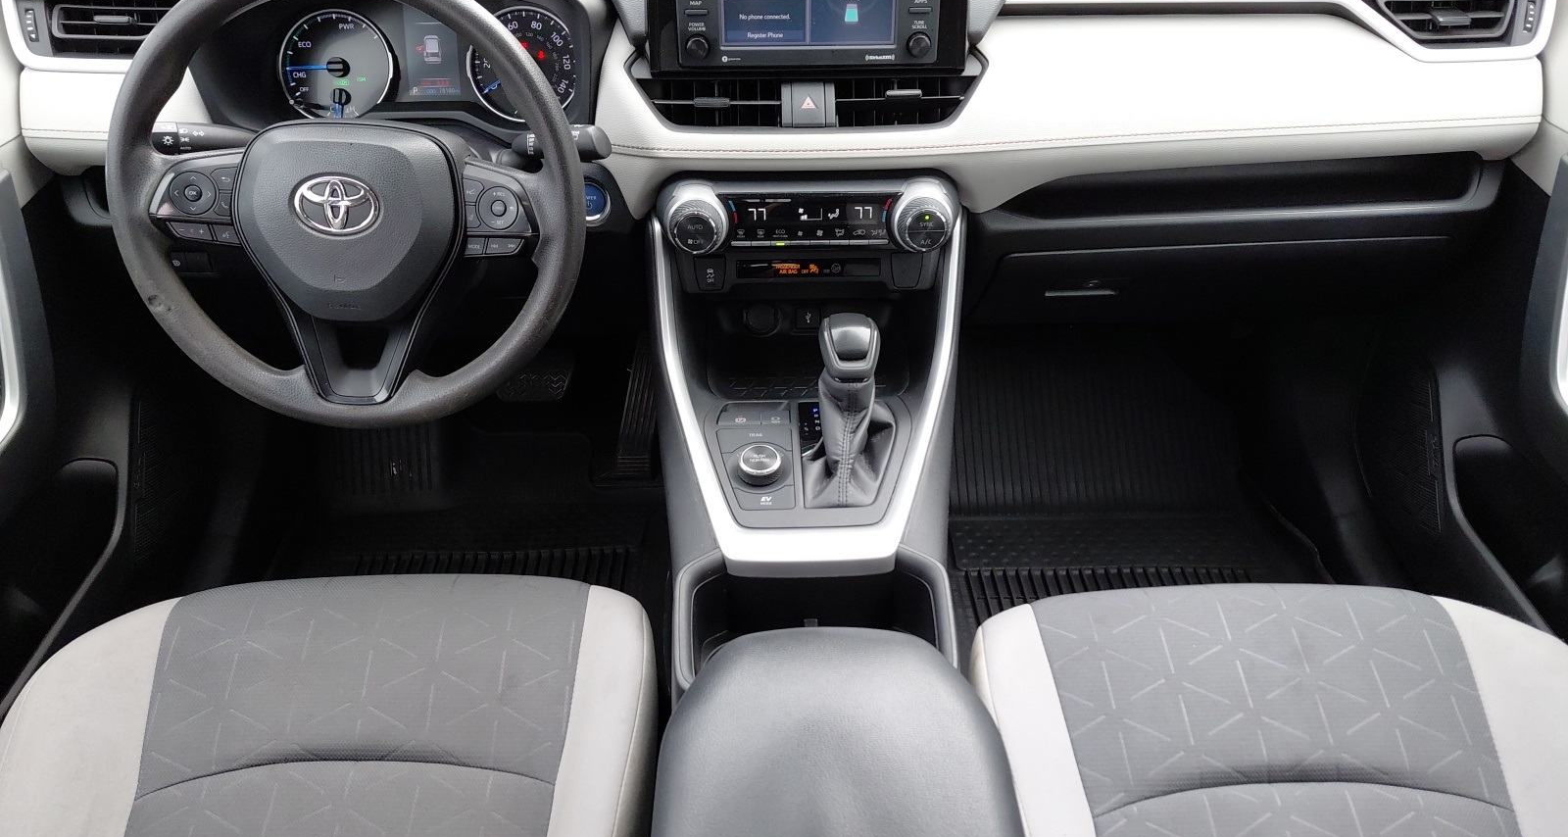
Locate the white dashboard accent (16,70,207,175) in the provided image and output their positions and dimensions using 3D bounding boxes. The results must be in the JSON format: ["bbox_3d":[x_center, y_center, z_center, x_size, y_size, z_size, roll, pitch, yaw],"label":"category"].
[{"bbox_3d":[-0.601,-0.267,1.018,0.162,0.090,0.062,-1,28,-2],"label":"white dashboard accent"}]

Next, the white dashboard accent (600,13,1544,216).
[{"bbox_3d":[0.279,-0.275,1.014,0.873,0.150,0.130,-1,33,-2],"label":"white dashboard accent"}]

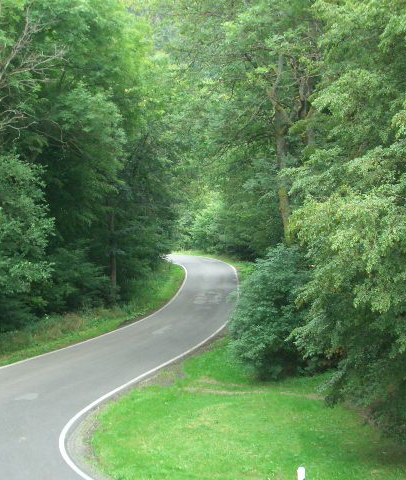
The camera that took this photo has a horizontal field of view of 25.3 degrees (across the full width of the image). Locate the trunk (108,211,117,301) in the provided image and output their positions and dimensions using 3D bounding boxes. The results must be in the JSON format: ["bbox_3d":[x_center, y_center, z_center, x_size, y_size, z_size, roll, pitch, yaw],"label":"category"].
[{"bbox_3d":[-5.395,1.043,54.000,0.530,5.360,0.480,0,2,0],"label":"trunk"}]

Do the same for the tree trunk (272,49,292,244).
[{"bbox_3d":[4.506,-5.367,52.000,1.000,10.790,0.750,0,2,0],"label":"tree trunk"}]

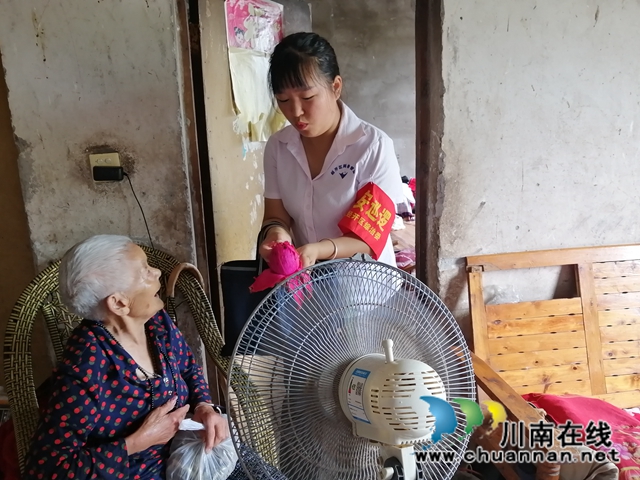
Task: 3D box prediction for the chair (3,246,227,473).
[{"bbox_3d":[-0.407,0.536,1.303,0.610,0.970,0.620,-11,14,-39],"label":"chair"}]

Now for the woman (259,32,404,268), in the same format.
[{"bbox_3d":[0.024,0.198,1.475,0.450,1.530,0.390,3,12,25],"label":"woman"}]

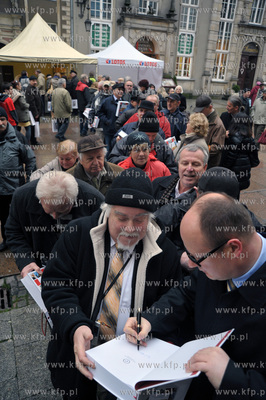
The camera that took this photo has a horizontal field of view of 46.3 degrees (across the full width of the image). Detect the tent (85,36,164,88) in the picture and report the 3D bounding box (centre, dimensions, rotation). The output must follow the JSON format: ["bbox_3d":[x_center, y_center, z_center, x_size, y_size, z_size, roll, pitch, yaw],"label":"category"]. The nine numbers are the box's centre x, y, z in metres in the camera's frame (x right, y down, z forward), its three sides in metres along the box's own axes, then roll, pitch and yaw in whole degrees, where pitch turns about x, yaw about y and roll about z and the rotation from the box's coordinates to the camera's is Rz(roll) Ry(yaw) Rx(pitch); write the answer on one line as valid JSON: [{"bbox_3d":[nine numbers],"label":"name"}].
[{"bbox_3d":[-0.548,-6.139,15.103,3.000,3.240,3.000,-6,26,-19],"label":"tent"}]

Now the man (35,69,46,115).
[{"bbox_3d":[-3.657,-4.221,12.328,0.400,1.740,0.500,0,24,-6],"label":"man"}]

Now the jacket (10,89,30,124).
[{"bbox_3d":[-2.794,-2.366,7.740,0.370,0.800,0.460,-15,29,-33],"label":"jacket"}]

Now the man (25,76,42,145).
[{"bbox_3d":[-2.658,-2.377,8.314,0.400,1.760,0.500,0,24,-5],"label":"man"}]

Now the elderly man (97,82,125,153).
[{"bbox_3d":[-0.413,-1.599,6.794,0.600,1.800,0.420,-16,30,-35],"label":"elderly man"}]

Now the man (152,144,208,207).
[{"bbox_3d":[0.291,0.464,2.318,0.580,1.780,0.400,16,27,26],"label":"man"}]

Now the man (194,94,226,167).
[{"bbox_3d":[1.292,-0.860,5.353,0.410,1.760,0.520,14,27,24],"label":"man"}]

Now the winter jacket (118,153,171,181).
[{"bbox_3d":[0.047,-0.072,2.870,0.560,0.720,0.360,7,24,8],"label":"winter jacket"}]

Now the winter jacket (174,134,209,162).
[{"bbox_3d":[0.774,-0.527,4.076,0.360,0.700,0.470,17,28,30],"label":"winter jacket"}]

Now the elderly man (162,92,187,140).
[{"bbox_3d":[0.652,-0.975,5.551,0.580,1.780,0.380,14,27,24],"label":"elderly man"}]

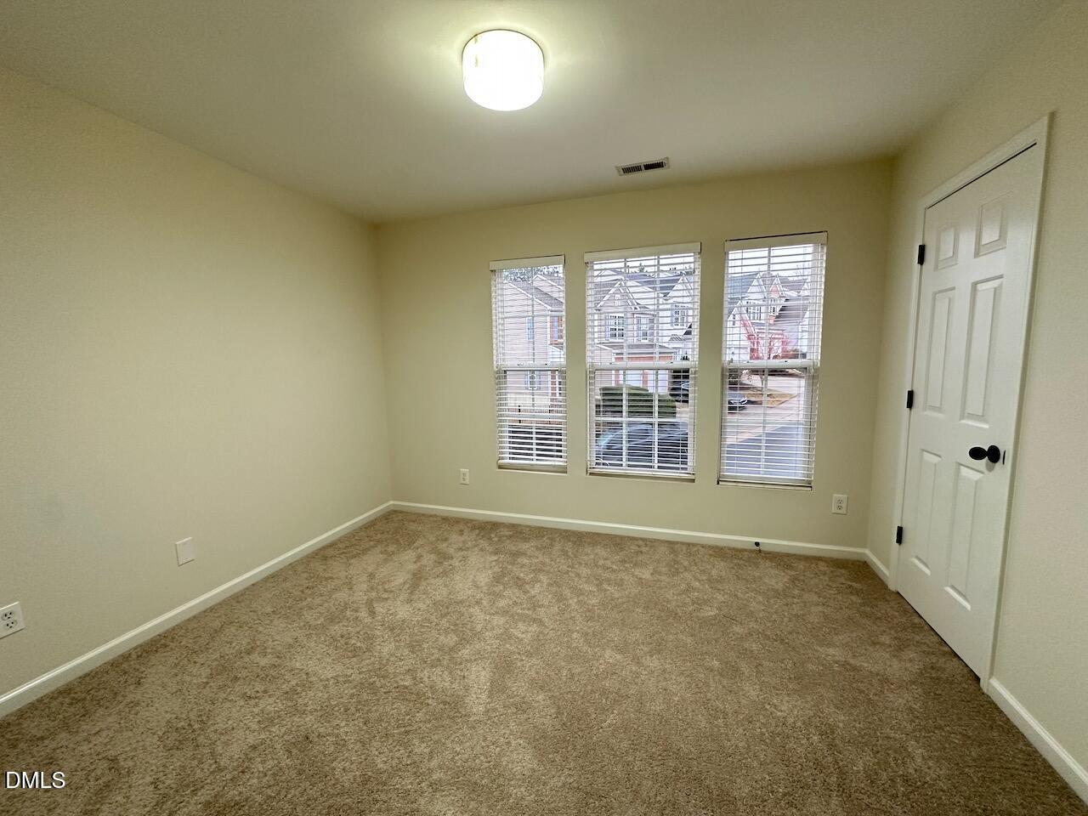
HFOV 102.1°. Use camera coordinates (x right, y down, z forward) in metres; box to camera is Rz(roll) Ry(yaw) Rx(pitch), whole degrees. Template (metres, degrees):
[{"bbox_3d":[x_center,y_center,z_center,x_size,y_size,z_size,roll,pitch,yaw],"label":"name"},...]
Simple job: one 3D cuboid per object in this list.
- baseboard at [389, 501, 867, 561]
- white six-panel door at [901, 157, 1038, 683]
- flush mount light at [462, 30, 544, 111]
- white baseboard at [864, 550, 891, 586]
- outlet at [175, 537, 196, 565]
[{"bbox_3d":[0.356,0.903,3.357,3.599,0.088,0.015,1,7,18],"label":"baseboard"},{"bbox_3d":[1.852,0.047,1.981,0.040,2.020,0.730,1,7,18],"label":"white six-panel door"},{"bbox_3d":[-0.152,-1.256,1.655,0.298,0.103,0.298,-1,7,0],"label":"flush mount light"},{"bbox_3d":[2.020,0.957,2.662,0.015,0.088,0.321,1,7,18],"label":"white baseboard"},{"bbox_3d":[-1.865,0.751,2.294,0.008,0.124,0.081,1,7,18],"label":"outlet"}]

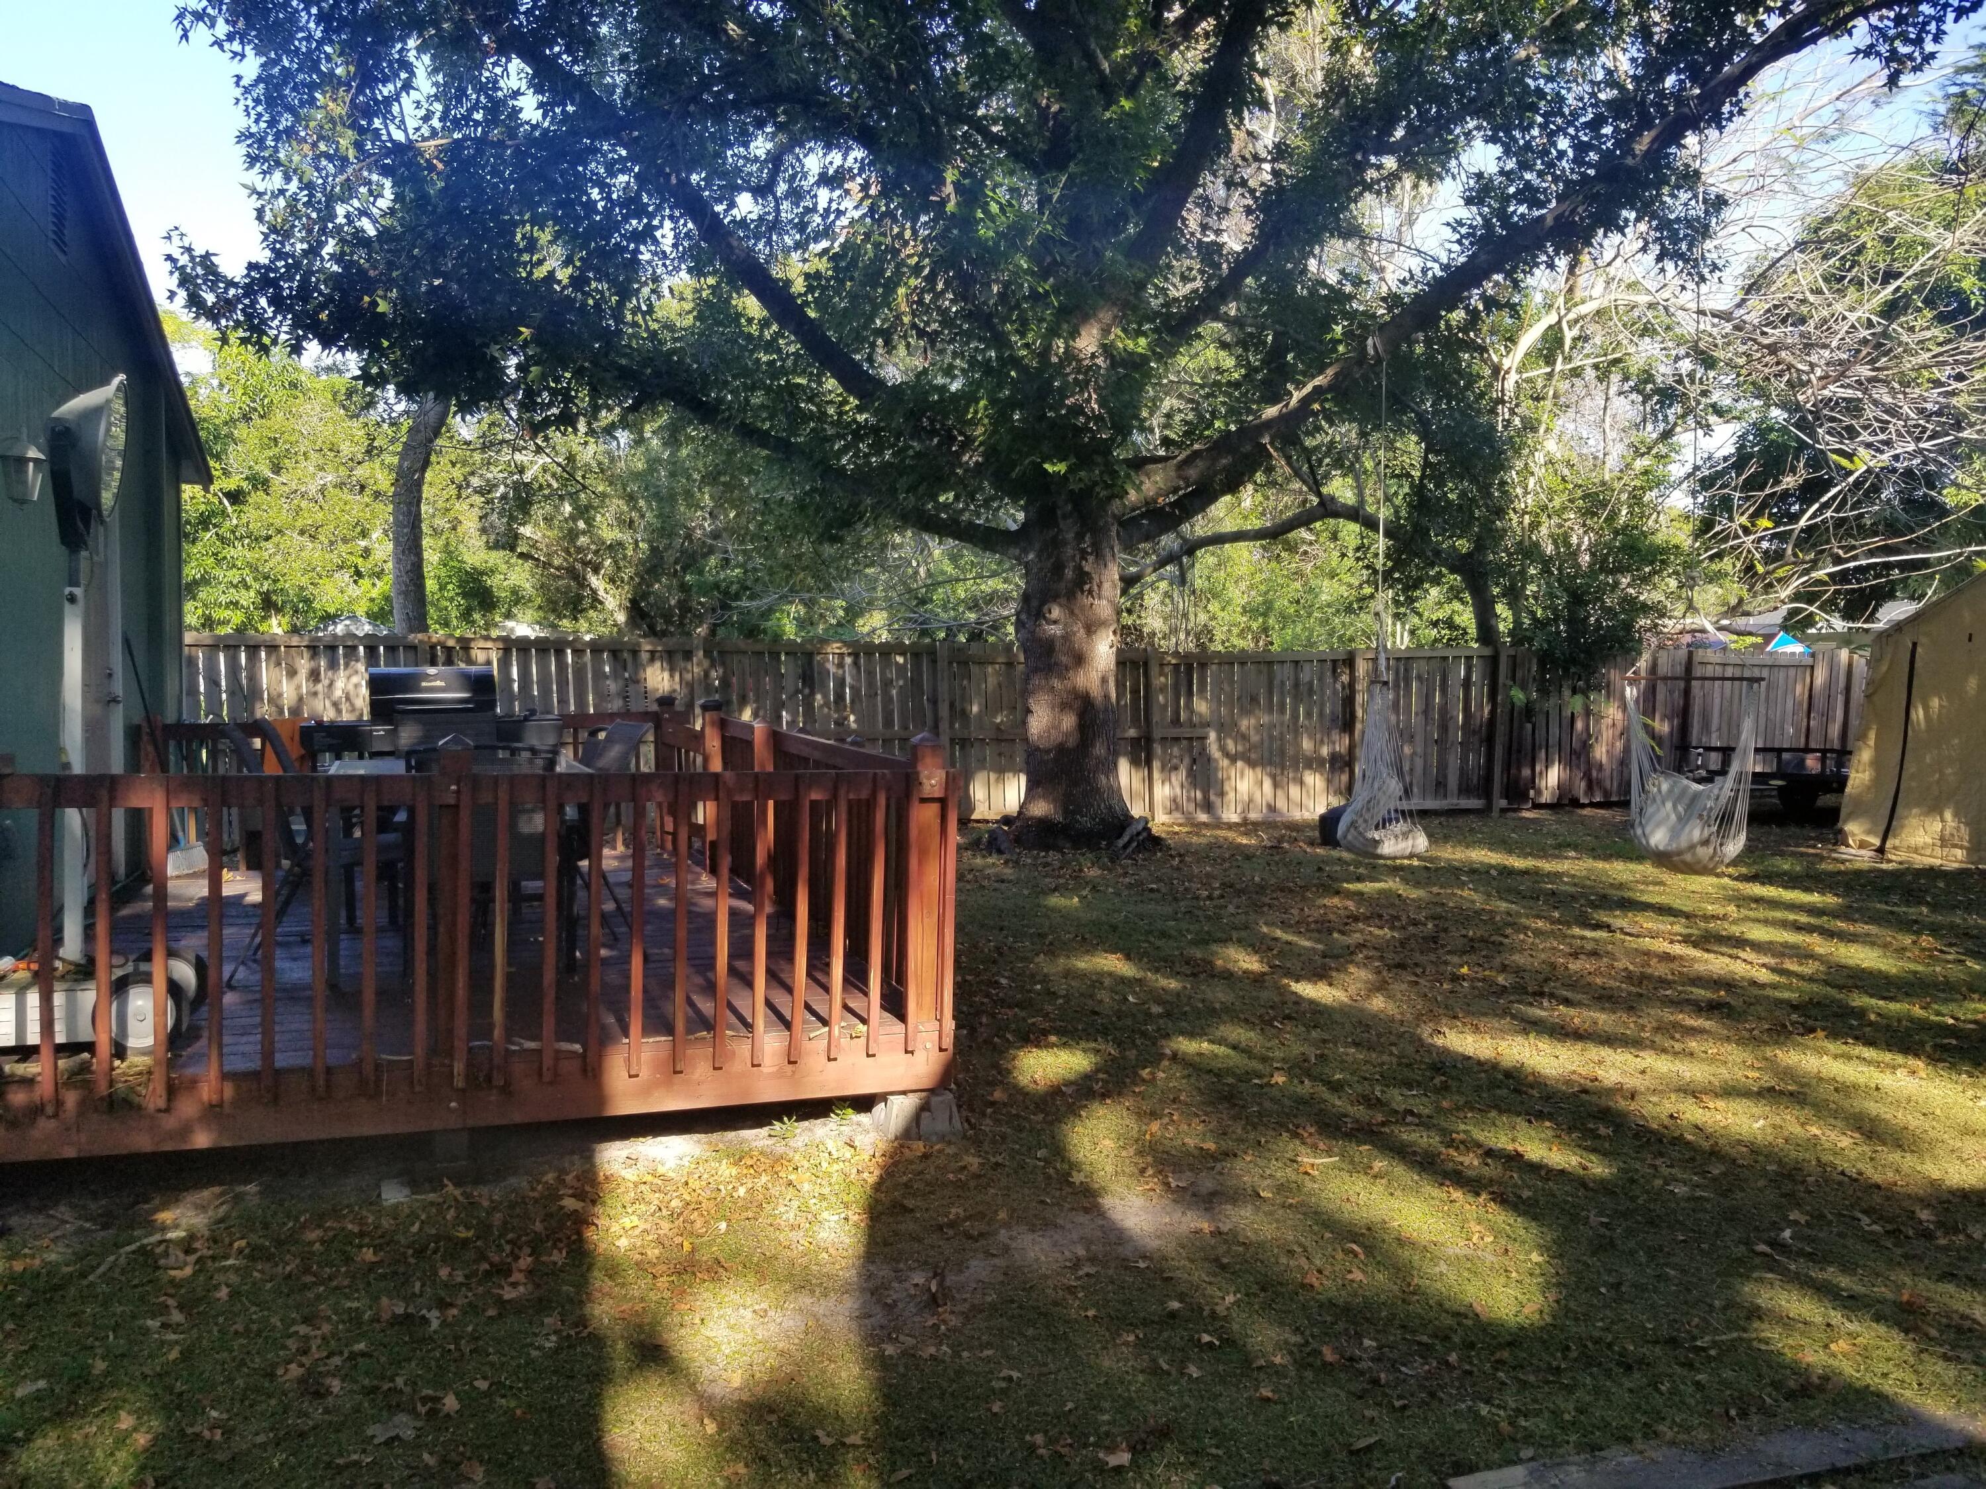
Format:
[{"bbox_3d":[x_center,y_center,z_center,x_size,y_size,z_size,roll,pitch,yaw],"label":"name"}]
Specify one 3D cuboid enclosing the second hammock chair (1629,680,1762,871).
[{"bbox_3d":[4.931,0.224,10.500,0.700,1.360,0.960,-1,3,-44],"label":"second hammock chair"}]

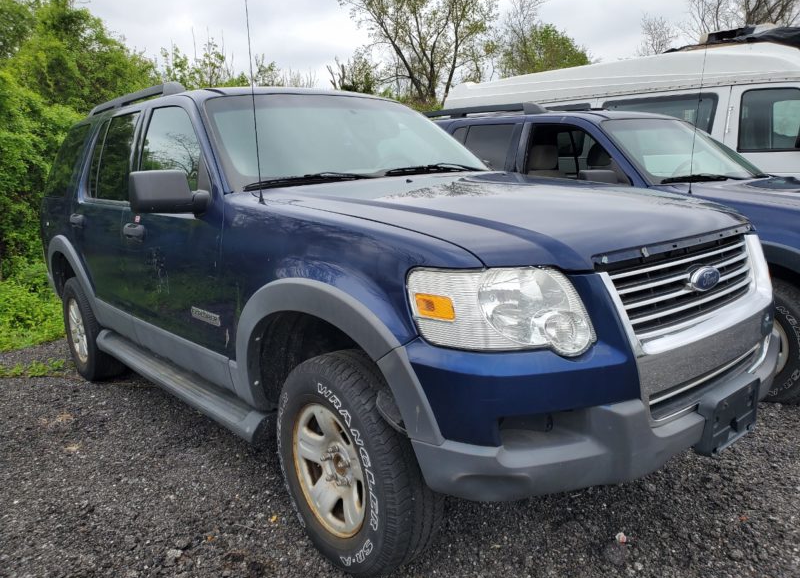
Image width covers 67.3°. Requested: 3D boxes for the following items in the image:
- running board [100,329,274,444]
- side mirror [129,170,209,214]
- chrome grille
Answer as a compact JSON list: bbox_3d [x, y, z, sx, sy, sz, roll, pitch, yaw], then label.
[{"bbox_3d":[-1.113,0.405,2.913,0.180,0.130,1.880,-11,13,-41],"label":"running board"},{"bbox_3d":[-0.880,-0.359,2.274,0.250,0.170,0.180,-11,13,-41],"label":"side mirror"},{"bbox_3d":[0.921,-0.023,1.828,0.950,0.210,0.140,-11,13,-41],"label":"chrome grille"}]

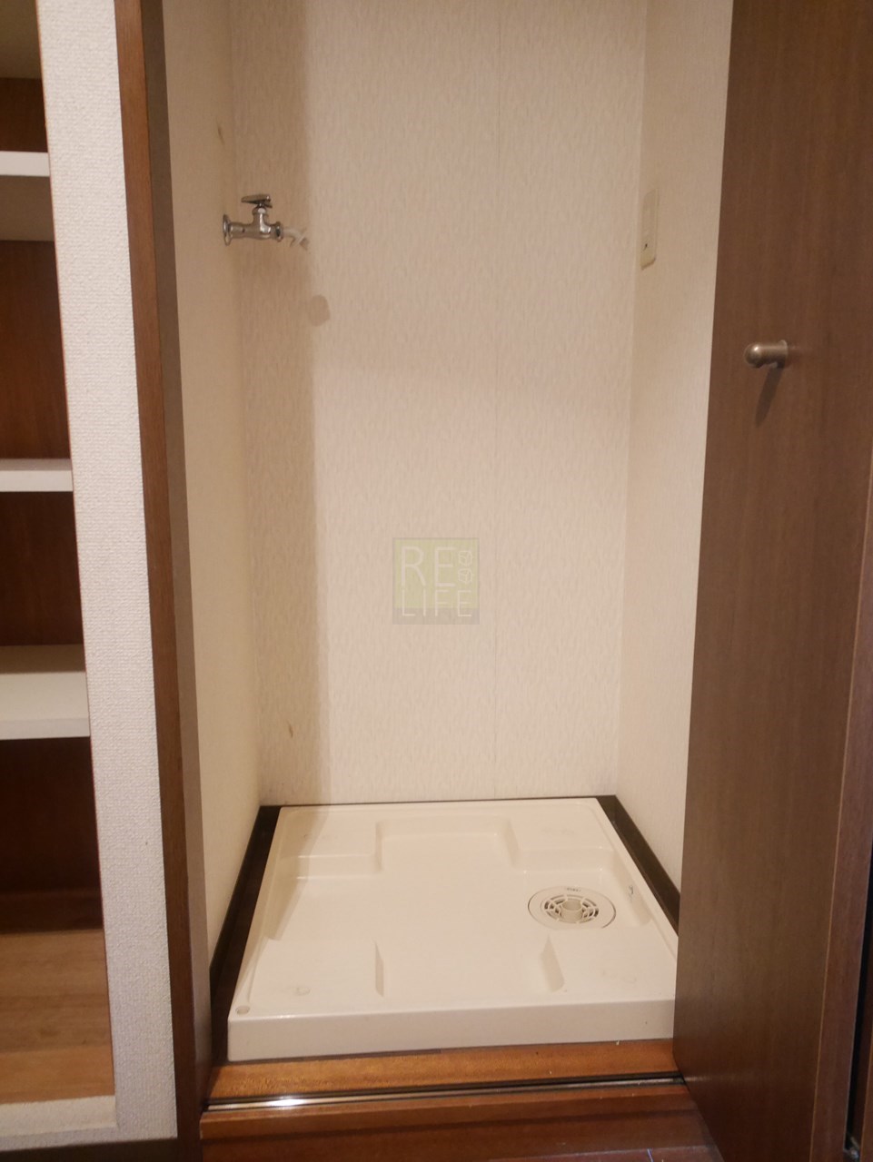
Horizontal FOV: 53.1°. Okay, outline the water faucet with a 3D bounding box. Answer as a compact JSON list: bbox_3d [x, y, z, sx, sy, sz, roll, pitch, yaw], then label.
[{"bbox_3d":[-0.277,-0.589,1.426,0.132,0.084,0.052,-1,10,-4],"label":"water faucet"}]

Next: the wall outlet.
[{"bbox_3d":[0.372,-0.616,1.532,0.010,0.120,0.071,-1,10,-4],"label":"wall outlet"}]

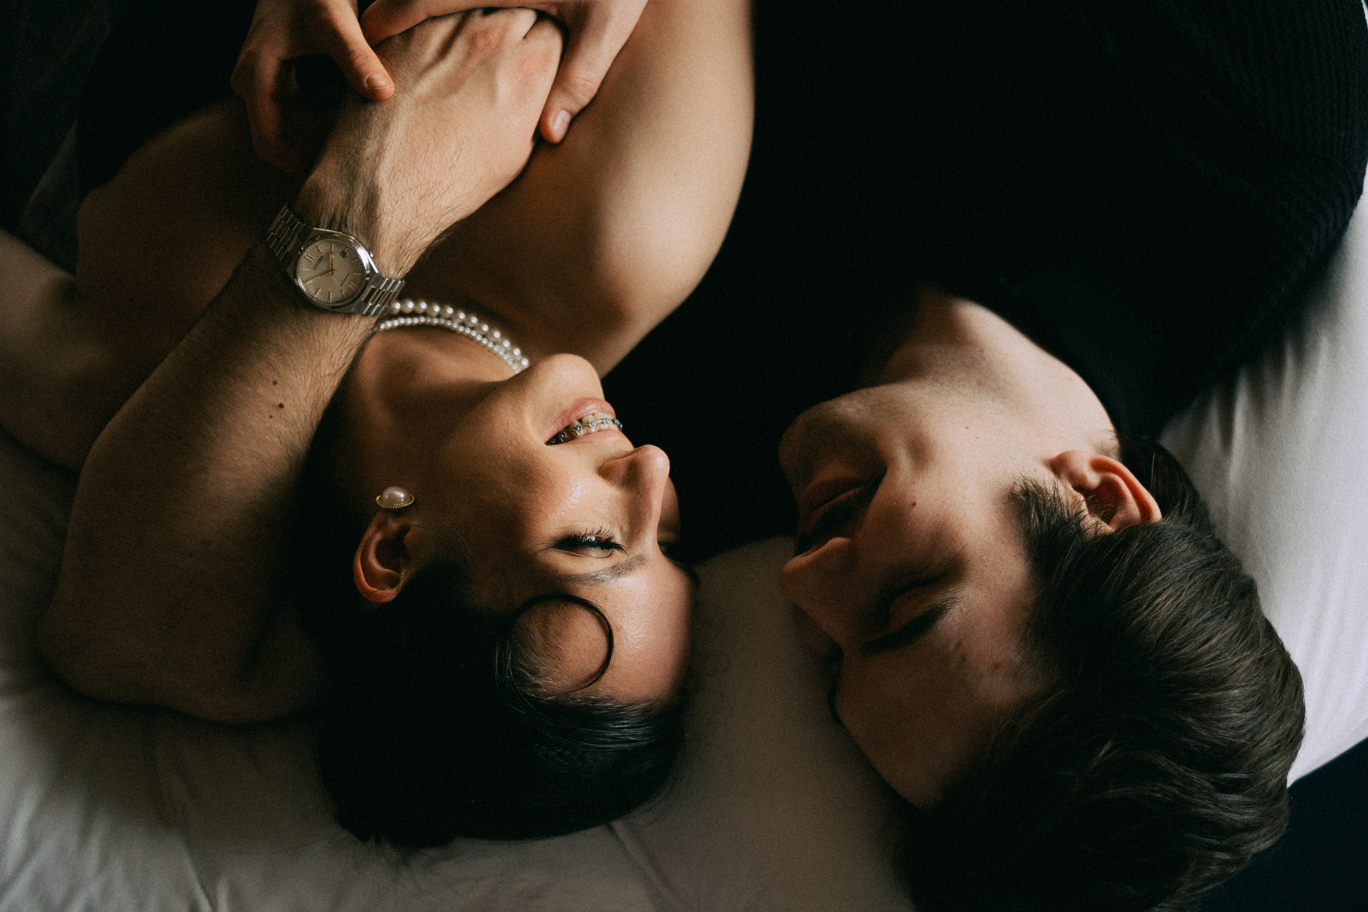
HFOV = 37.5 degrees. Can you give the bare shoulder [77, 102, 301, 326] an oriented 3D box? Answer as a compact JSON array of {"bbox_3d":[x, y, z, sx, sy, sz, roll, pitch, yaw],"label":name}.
[{"bbox_3d":[-0.277,-0.134,1.120,0.120,0.115,0.120,-10,75,2],"label":"bare shoulder"}]

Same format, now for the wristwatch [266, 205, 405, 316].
[{"bbox_3d":[-0.173,-0.099,1.010,0.069,0.056,0.042,33,110,-14],"label":"wristwatch"}]

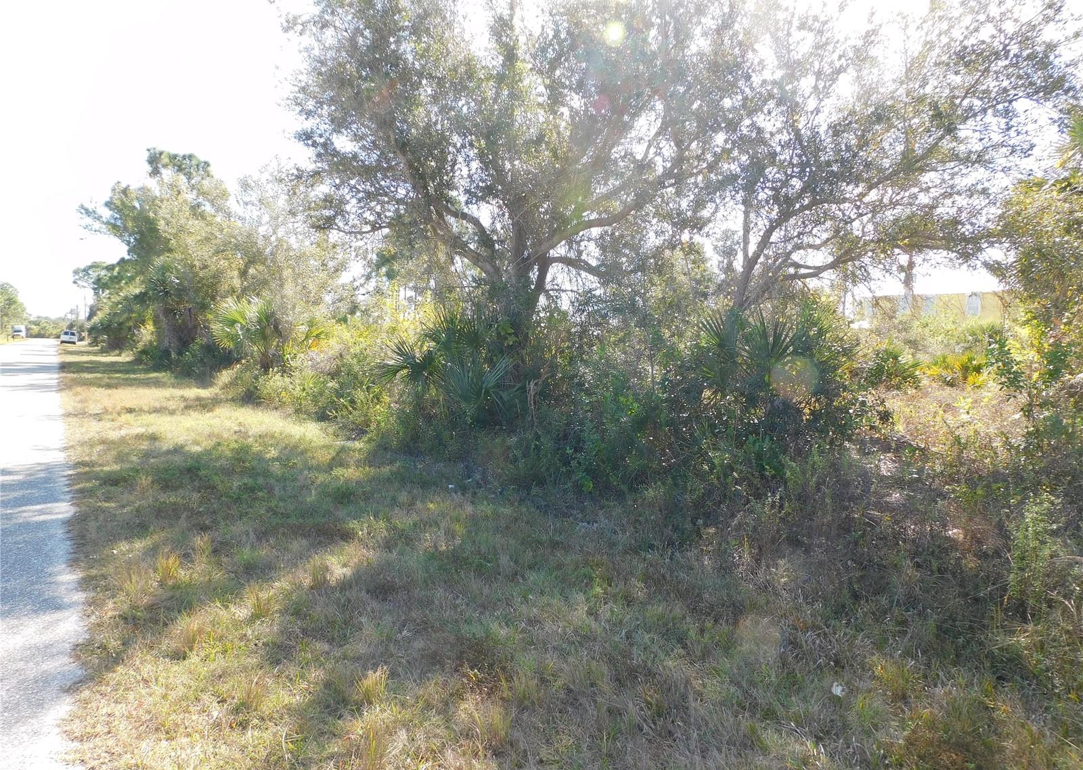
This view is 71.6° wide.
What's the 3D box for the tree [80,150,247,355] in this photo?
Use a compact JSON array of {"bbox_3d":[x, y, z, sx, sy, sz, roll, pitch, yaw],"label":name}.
[{"bbox_3d":[-22.639,-7.900,45.000,9.300,12.300,8.500,-2,4,-26],"label":"tree"}]

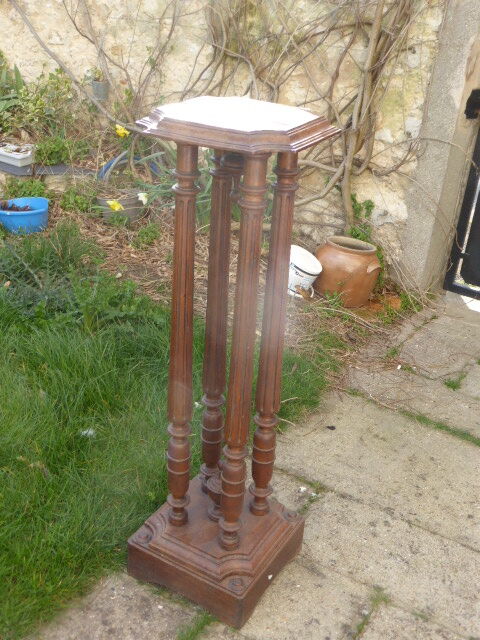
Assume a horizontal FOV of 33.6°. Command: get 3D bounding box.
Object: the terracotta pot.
[{"bbox_3d":[0.487,-0.225,3.547,0.292,0.271,0.292,7,26,7],"label":"terracotta pot"}]

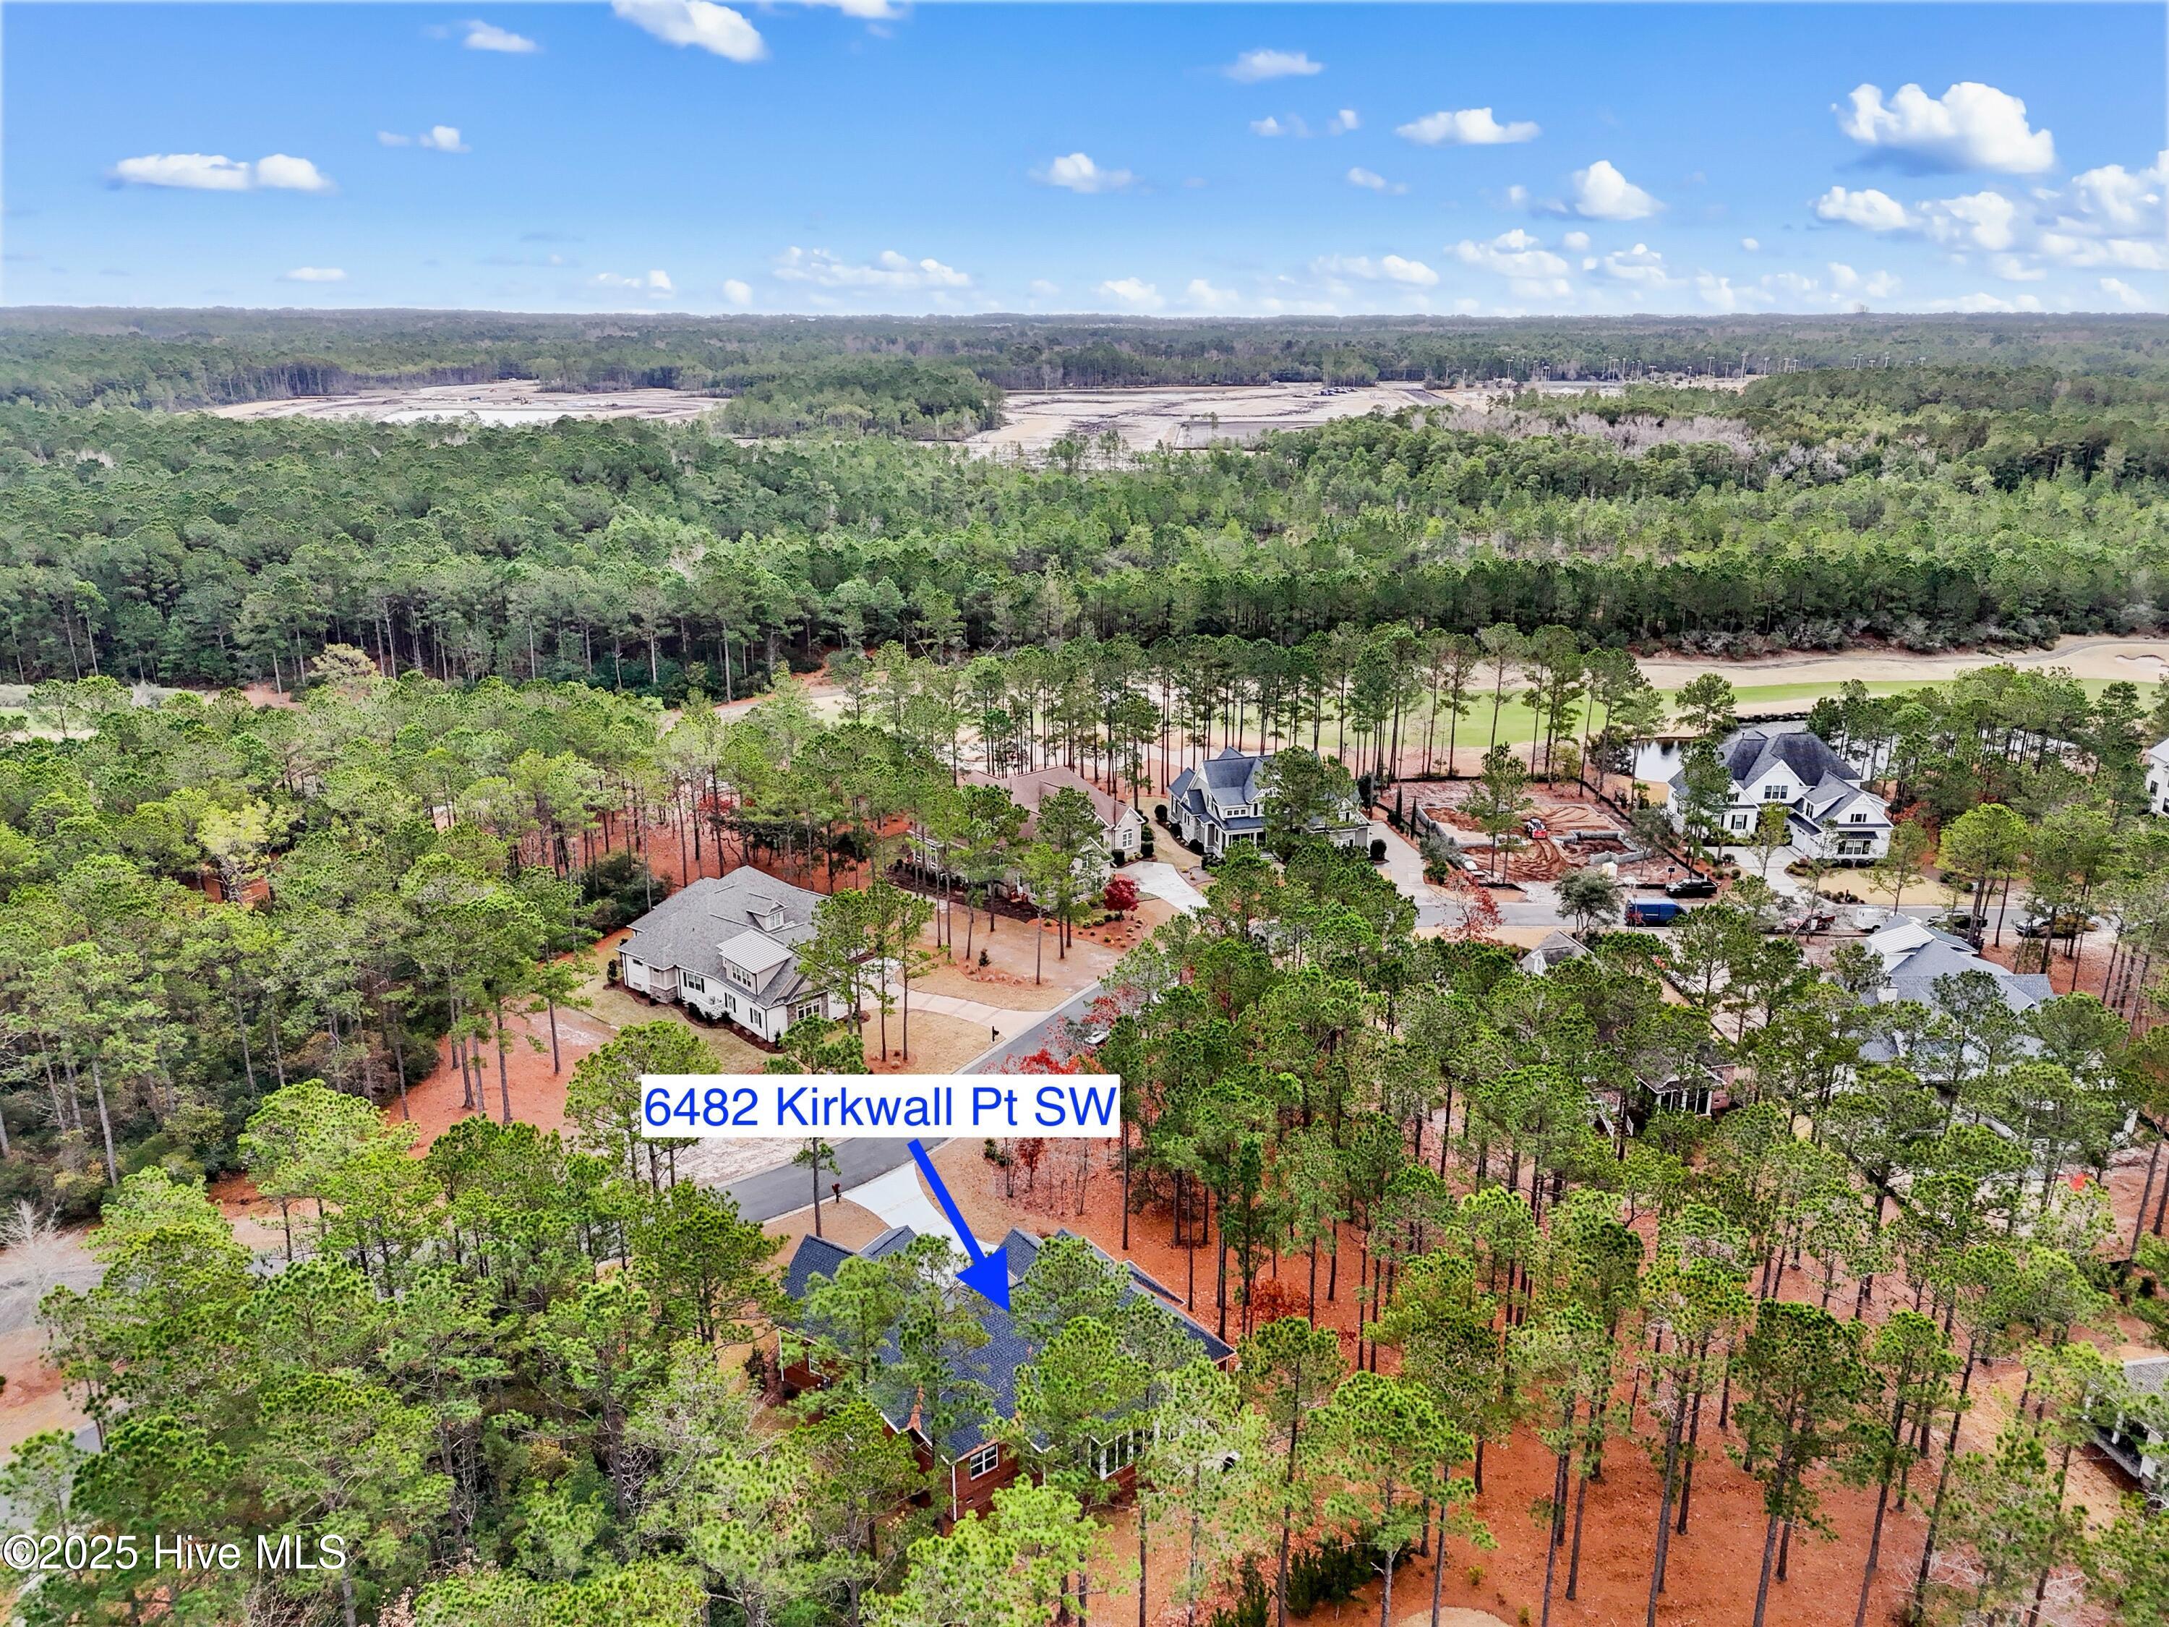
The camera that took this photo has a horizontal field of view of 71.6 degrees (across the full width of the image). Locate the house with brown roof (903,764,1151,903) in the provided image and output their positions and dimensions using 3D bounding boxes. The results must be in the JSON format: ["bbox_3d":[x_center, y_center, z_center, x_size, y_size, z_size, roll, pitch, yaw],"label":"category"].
[{"bbox_3d":[-4.000,1.440,170.940,21.300,8.400,23.500,-16,24,-39],"label":"house with brown roof"}]

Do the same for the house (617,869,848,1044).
[{"bbox_3d":[-30.260,11.420,140.980,24.500,8.400,19.500,17,25,40],"label":"house"}]

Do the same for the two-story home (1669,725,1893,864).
[{"bbox_3d":[83.630,-2.570,180.240,22.000,10.600,19.700,-1,19,-3],"label":"two-story home"}]

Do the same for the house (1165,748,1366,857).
[{"bbox_3d":[20.990,-2.610,181.330,18.000,9.600,20.700,-6,20,-19],"label":"house"}]

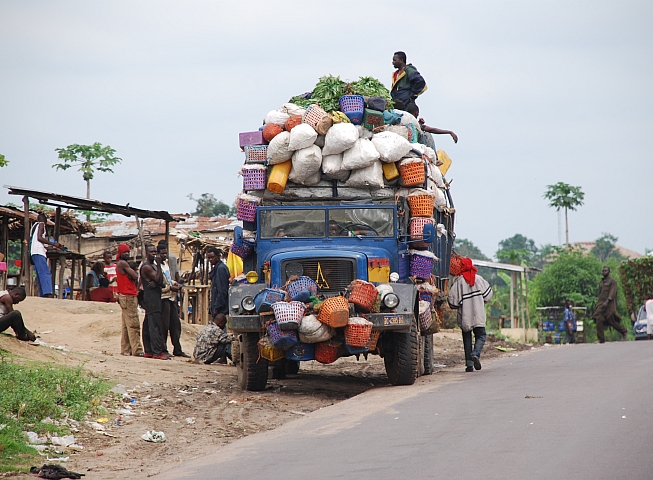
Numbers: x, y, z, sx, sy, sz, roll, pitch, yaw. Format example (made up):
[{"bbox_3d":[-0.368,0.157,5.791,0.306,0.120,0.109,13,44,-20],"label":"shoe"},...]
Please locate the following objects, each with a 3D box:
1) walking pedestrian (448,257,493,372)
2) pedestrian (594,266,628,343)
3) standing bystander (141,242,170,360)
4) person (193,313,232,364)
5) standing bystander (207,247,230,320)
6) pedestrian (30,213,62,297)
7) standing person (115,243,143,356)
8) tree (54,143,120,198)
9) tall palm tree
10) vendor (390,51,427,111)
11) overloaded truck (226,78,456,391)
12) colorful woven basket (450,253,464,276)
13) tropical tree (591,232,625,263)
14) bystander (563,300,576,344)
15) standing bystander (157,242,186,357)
[{"bbox_3d":[2.145,1.117,60.000,0.640,1.713,0.500,0,0,4],"label":"walking pedestrian"},{"bbox_3d":[6.310,1.444,89.500,0.850,1.711,0.550,0,0,-34],"label":"pedestrian"},{"bbox_3d":[-2.564,0.930,60.400,0.380,1.724,0.500,0,0,40],"label":"standing bystander"},{"bbox_3d":[-1.668,1.482,60.000,0.700,0.790,0.520,0,0,-3],"label":"person"},{"bbox_3d":[-1.657,0.963,61.800,0.360,1.695,0.500,0,0,-26],"label":"standing bystander"},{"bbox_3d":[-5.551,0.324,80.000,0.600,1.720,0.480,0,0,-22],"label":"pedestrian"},{"bbox_3d":[-2.983,0.916,61.000,0.420,1.710,0.500,0,0,25],"label":"standing person"},{"bbox_3d":[-7.746,-0.855,130.000,2.250,4.583,2.250,0,0,0],"label":"tree"},{"bbox_3d":[10.591,0.130,180.000,1.950,5.400,1.950,0,0,0],"label":"tall palm tree"},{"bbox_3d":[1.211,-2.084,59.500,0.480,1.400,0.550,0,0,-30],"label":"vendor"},{"bbox_3d":[0.216,-0.160,57.900,2.700,4.400,8.200,0,0,5],"label":"overloaded truck"},{"bbox_3d":[2.025,0.396,62.500,0.370,0.350,0.370,0,0,5],"label":"colorful woven basket"},{"bbox_3d":[14.650,2.033,210.000,2.100,4.849,2.100,0,0,0],"label":"tropical tree"},{"bbox_3d":[7.360,2.680,122.000,0.360,1.696,0.480,0,0,28],"label":"bystander"},{"bbox_3d":[-2.332,0.912,61.000,0.420,1.719,0.500,0,0,37],"label":"standing bystander"}]

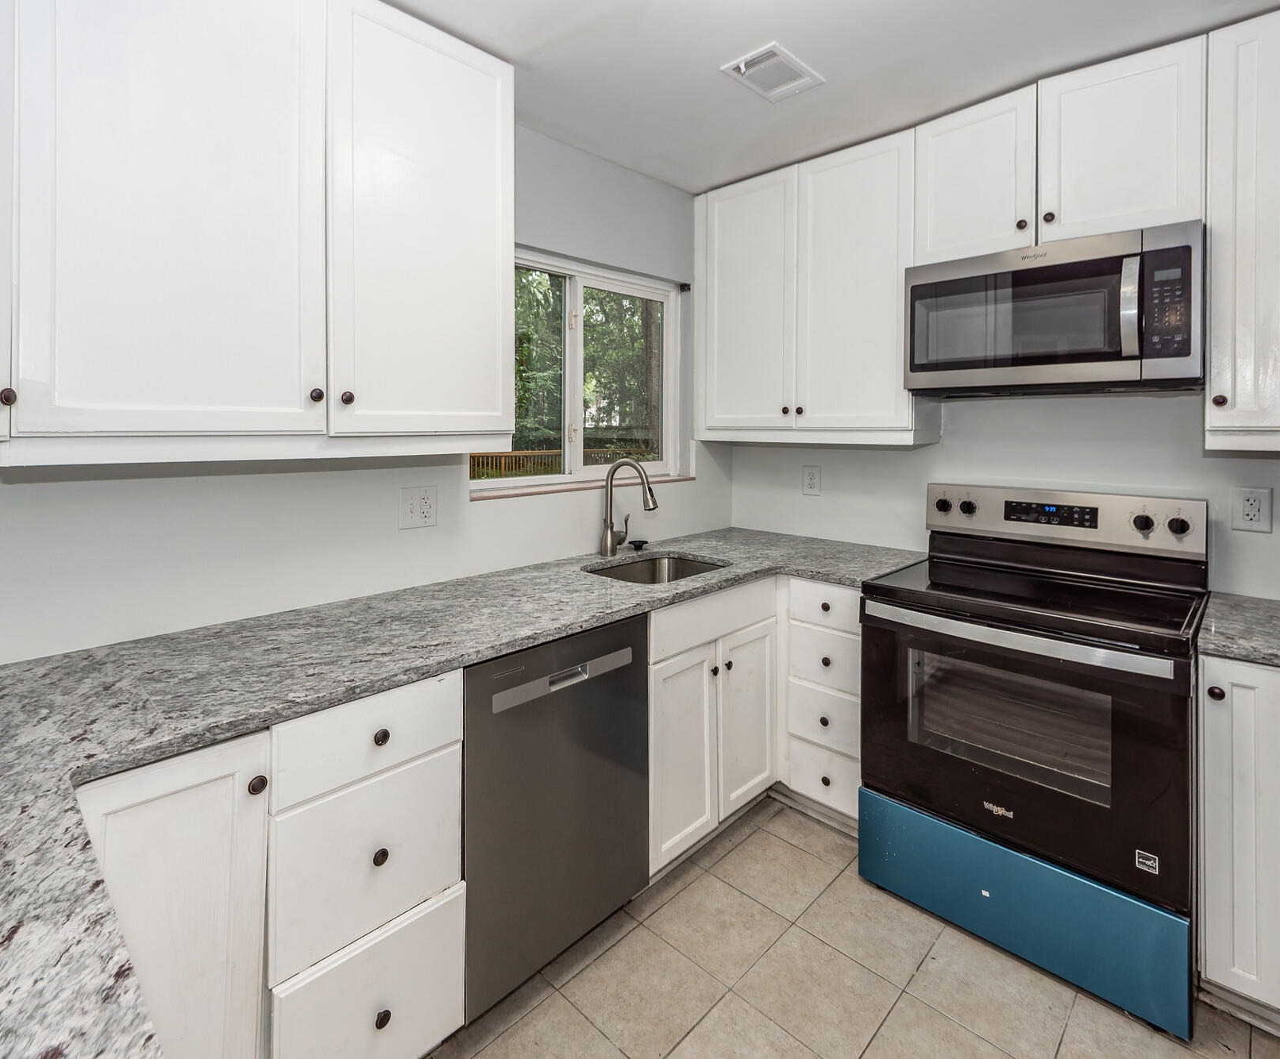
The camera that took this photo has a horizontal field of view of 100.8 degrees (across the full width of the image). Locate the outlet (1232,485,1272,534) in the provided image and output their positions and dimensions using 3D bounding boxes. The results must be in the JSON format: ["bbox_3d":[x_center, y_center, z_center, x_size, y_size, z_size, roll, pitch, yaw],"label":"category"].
[{"bbox_3d":[1.822,-0.055,1.577,0.085,0.125,0.010,4,6,43],"label":"outlet"}]

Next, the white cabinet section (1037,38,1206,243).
[{"bbox_3d":[1.519,-1.142,1.708,0.385,0.470,0.330,3,5,38],"label":"white cabinet section"}]

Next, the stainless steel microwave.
[{"bbox_3d":[1.345,-0.669,1.742,0.395,0.425,0.757,-4,6,-44],"label":"stainless steel microwave"}]

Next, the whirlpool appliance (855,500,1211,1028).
[{"bbox_3d":[1.206,0.509,1.629,0.710,1.170,0.760,-4,6,-44],"label":"whirlpool appliance"}]

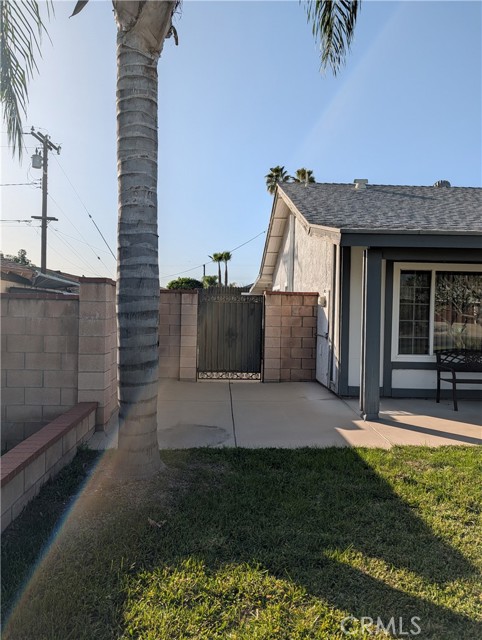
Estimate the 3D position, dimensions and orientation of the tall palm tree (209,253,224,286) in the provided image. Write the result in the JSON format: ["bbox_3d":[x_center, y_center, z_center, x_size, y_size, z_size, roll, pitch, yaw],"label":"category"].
[{"bbox_3d":[-5.446,-8.810,100.000,2.900,12.800,2.800,1,2,-3],"label":"tall palm tree"}]

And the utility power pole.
[{"bbox_3d":[-10.276,-4.659,23.300,1.200,10.300,2.400,1,2,-3],"label":"utility power pole"}]

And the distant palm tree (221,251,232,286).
[{"bbox_3d":[-3.218,-8.879,100.000,2.600,13.000,2.600,1,2,-3],"label":"distant palm tree"}]

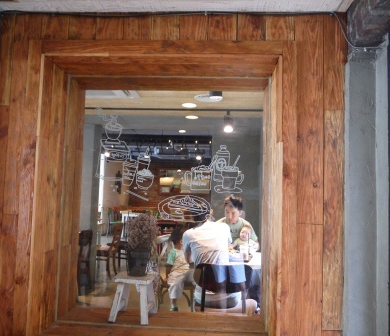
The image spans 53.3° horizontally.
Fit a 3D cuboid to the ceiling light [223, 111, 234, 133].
[{"bbox_3d":[0.417,-0.578,4.830,0.119,0.267,0.130,1,-4,3],"label":"ceiling light"}]

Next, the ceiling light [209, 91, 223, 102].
[{"bbox_3d":[0.211,-0.755,3.798,0.128,0.130,0.128,1,-4,3],"label":"ceiling light"}]

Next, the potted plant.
[{"bbox_3d":[-0.282,0.404,2.063,0.158,0.315,0.155,1,-4,3],"label":"potted plant"}]

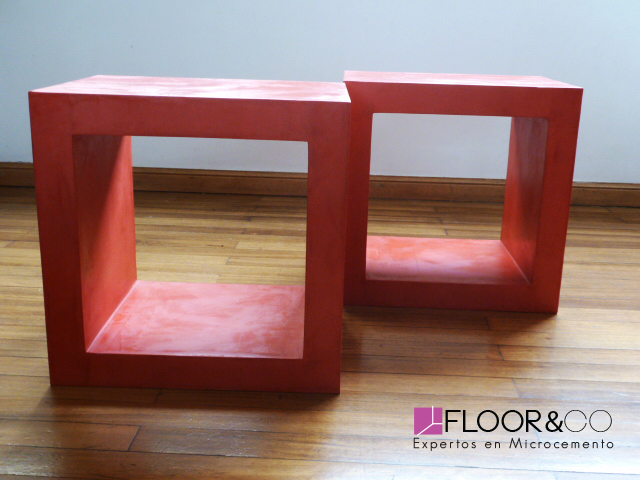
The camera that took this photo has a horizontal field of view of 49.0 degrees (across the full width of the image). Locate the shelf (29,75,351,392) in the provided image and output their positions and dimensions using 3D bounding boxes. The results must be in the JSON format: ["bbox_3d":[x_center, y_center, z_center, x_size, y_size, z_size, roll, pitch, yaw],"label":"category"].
[{"bbox_3d":[-0.187,-0.029,1.183,0.449,0.450,0.320,2,17,0],"label":"shelf"}]

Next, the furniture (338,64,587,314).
[{"bbox_3d":[0.270,-0.120,1.526,0.449,0.450,0.320,2,17,2],"label":"furniture"}]

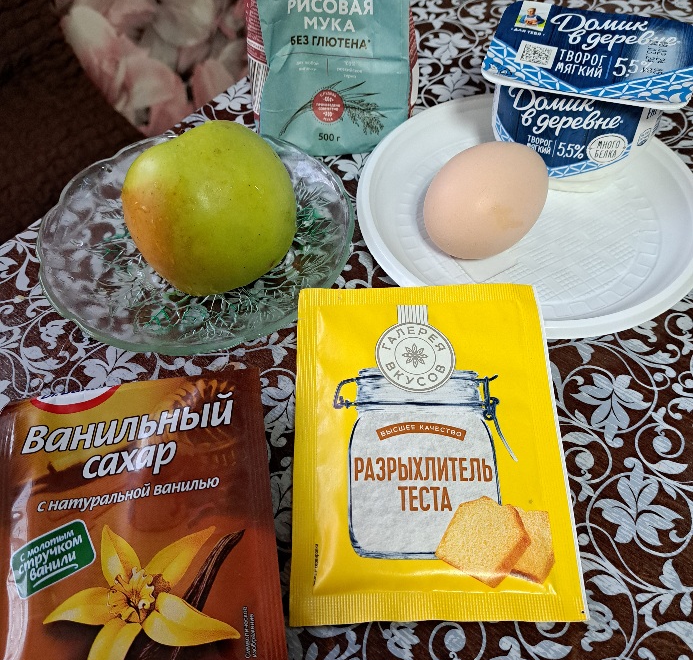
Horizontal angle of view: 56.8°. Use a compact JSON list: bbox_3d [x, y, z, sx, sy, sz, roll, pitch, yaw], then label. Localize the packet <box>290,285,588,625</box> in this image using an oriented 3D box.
[{"bbox_3d":[0.028,0.036,0.220,0.091,0.009,0.117,0,63,0],"label":"packet"}]

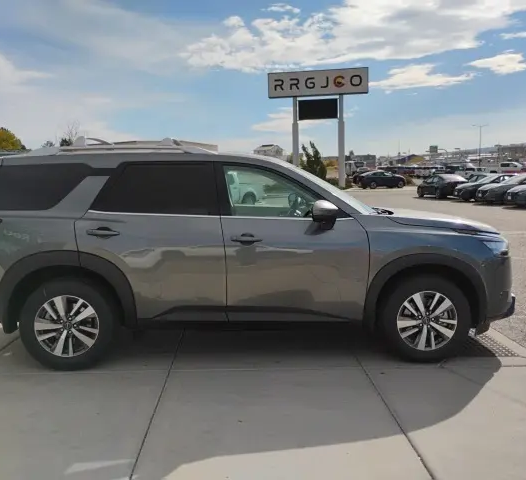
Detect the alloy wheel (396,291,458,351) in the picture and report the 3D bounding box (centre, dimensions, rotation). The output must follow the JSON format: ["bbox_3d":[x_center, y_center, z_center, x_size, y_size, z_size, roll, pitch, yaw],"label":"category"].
[{"bbox_3d":[1.341,0.650,4.324,0.492,0.492,0.200,0,7,-2],"label":"alloy wheel"}]

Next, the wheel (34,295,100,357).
[{"bbox_3d":[-1.548,0.666,4.165,0.490,0.490,0.200,0,7,-3],"label":"wheel"}]

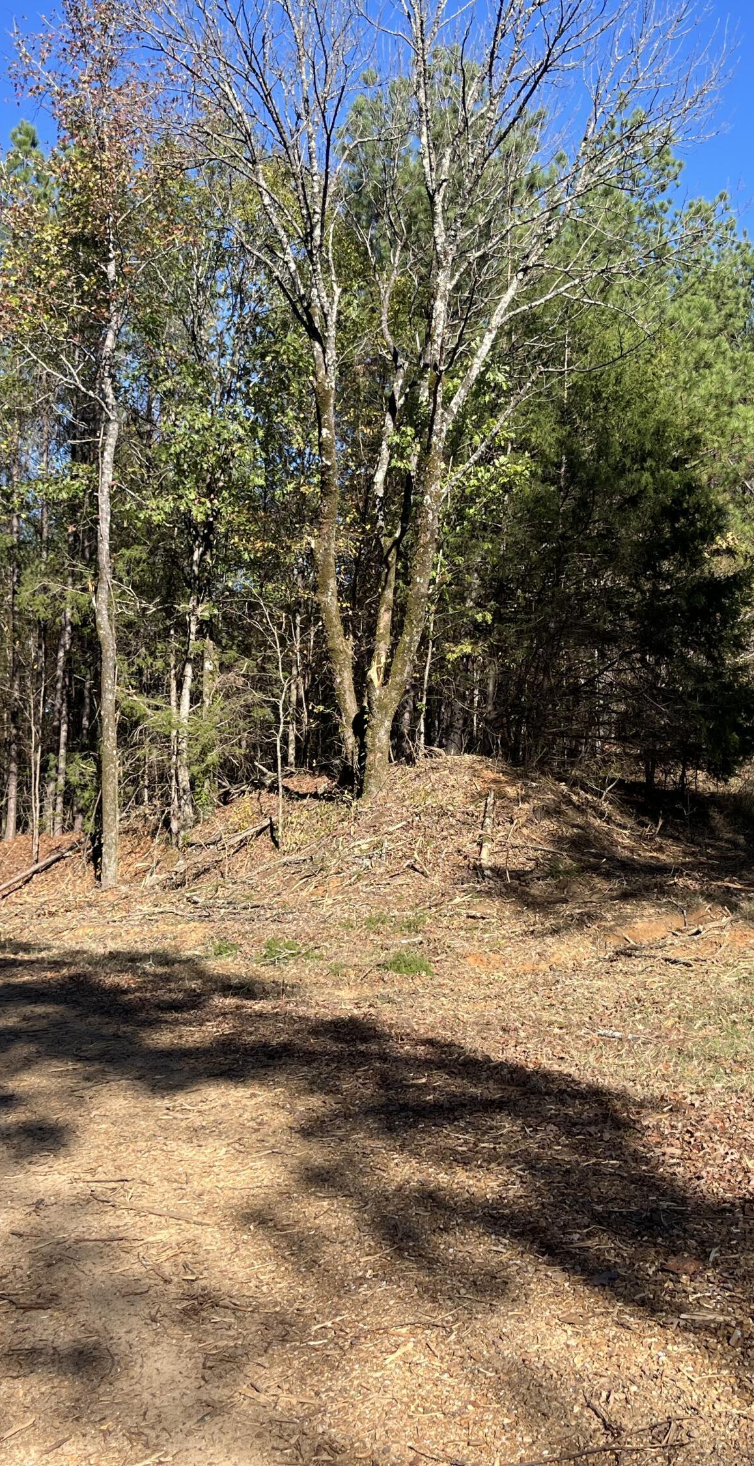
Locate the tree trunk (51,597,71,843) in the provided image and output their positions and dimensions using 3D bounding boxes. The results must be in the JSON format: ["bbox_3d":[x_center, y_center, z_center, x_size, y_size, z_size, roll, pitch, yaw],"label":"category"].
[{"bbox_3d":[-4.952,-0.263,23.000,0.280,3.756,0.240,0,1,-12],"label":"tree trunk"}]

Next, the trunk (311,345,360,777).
[{"bbox_3d":[-0.458,-1.872,16.000,0.500,4.693,0.360,1,1,-2],"label":"trunk"}]

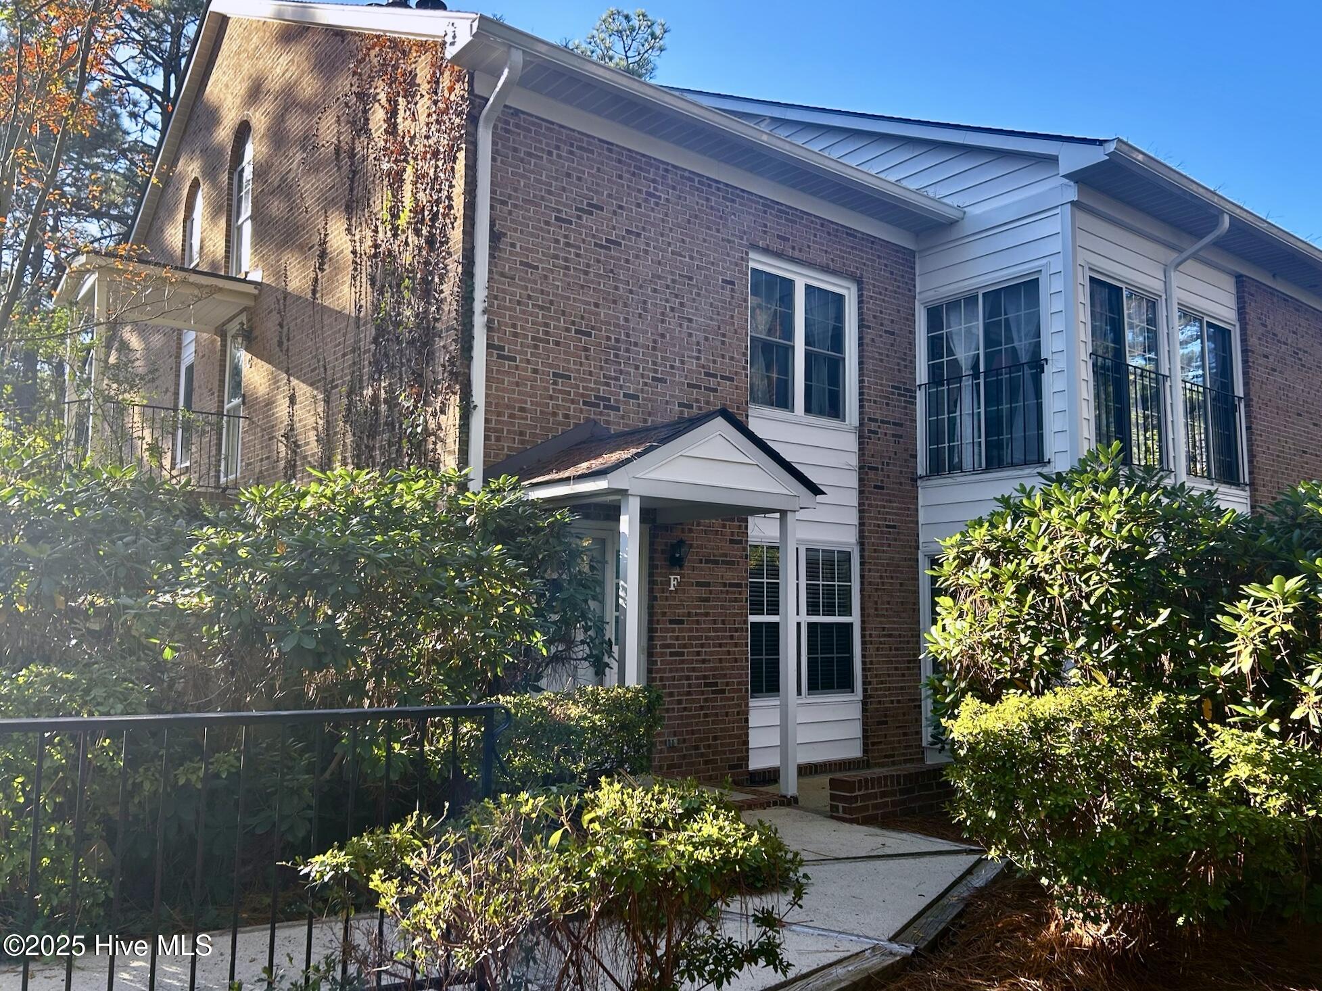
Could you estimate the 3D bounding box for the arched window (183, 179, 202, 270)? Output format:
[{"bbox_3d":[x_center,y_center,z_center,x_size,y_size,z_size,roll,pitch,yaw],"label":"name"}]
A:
[{"bbox_3d":[-6.811,-3.975,14.552,0.113,1.532,1.081,5,-8,-38],"label":"arched window"}]

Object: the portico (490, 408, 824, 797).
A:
[{"bbox_3d":[-0.048,0.821,7.562,2.050,2.770,1.620,5,-8,-38],"label":"portico"}]

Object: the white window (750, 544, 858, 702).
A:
[{"bbox_3d":[1.422,1.262,9.815,1.550,1.530,0.120,5,-8,-38],"label":"white window"}]

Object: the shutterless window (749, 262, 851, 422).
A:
[{"bbox_3d":[1.434,-1.542,10.113,1.520,1.510,0.120,5,-8,-38],"label":"shutterless window"}]

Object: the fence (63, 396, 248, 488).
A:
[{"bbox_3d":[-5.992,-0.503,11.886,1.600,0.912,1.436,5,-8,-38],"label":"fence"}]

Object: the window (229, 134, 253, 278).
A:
[{"bbox_3d":[-5.252,-3.655,12.543,0.113,2.079,1.068,5,-8,-38],"label":"window"}]

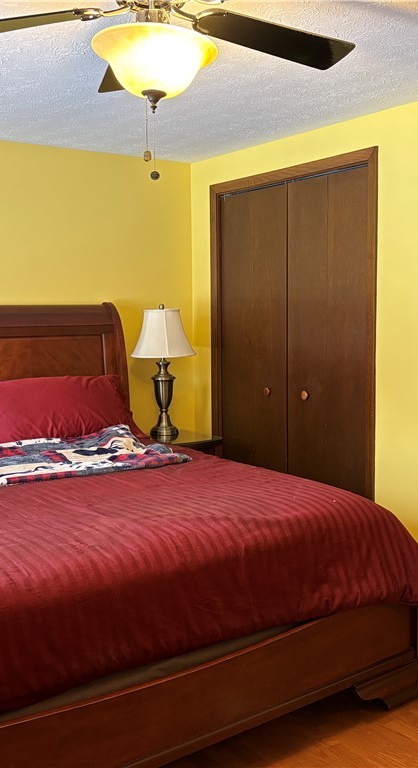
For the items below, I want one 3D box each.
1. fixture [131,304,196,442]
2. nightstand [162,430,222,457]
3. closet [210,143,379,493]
[{"bbox_3d":[-0.268,-0.074,4.497,0.380,0.780,0.380,-1,6,0],"label":"fixture"},{"bbox_3d":[-0.248,0.619,4.549,0.520,0.620,0.440,-5,7,-36],"label":"nightstand"},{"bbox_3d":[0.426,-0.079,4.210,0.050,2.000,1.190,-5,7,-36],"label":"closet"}]

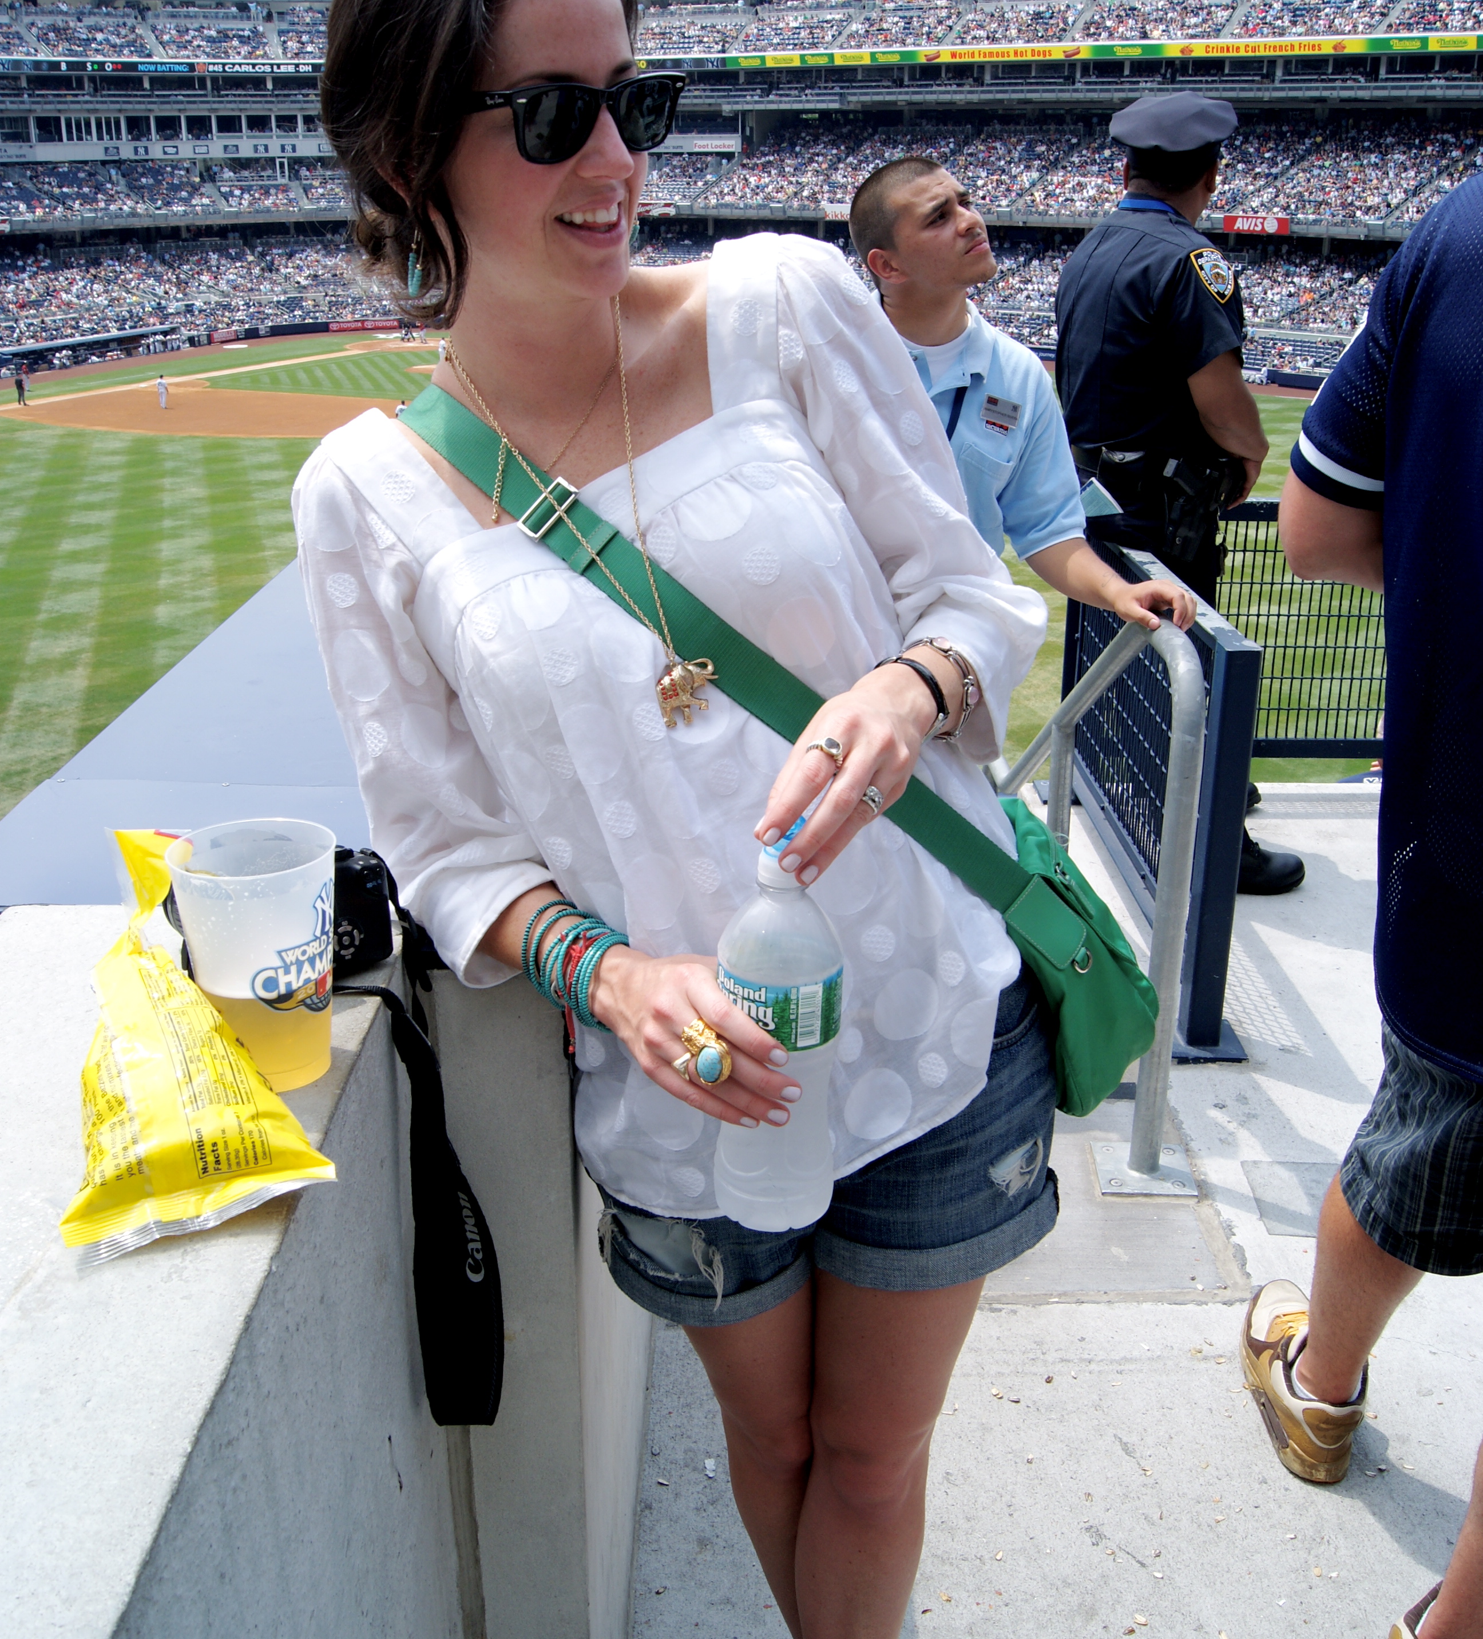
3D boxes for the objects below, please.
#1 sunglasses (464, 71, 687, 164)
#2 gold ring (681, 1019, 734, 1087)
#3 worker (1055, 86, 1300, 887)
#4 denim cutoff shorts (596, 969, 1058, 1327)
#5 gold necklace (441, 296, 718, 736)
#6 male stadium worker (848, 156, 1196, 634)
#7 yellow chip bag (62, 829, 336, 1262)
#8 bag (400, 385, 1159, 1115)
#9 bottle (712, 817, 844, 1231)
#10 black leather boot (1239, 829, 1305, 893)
[{"bbox_3d":[-0.137,-0.446,1.063,0.148,0.052,0.147,15,32,38],"label":"sunglasses"},{"bbox_3d":[-0.019,0.130,0.925,0.029,0.037,0.030,-21,0,-9],"label":"gold ring"},{"bbox_3d":[1.040,-0.736,3.927,0.530,1.820,0.550,-11,24,-26],"label":"worker"},{"bbox_3d":[0.062,0.199,1.308,0.380,0.290,0.270,-5,21,4],"label":"denim cutoff shorts"},{"bbox_3d":[-0.108,-0.206,1.090,0.180,0.270,0.210,-6,21,2],"label":"gold necklace"},{"bbox_3d":[0.400,-0.264,3.005,0.600,1.750,0.480,-6,22,-15],"label":"male stadium worker"},{"bbox_3d":[-0.355,0.126,1.039,0.155,0.243,0.070,-5,-20,-27],"label":"yellow chip bag"},{"bbox_3d":[0.033,-0.046,1.220,0.520,0.570,0.300,0,21,0],"label":"bag"},{"bbox_3d":[0.021,0.118,0.965,0.073,0.238,0.073,0,21,0],"label":"bottle"},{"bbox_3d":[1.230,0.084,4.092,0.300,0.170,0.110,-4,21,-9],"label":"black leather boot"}]

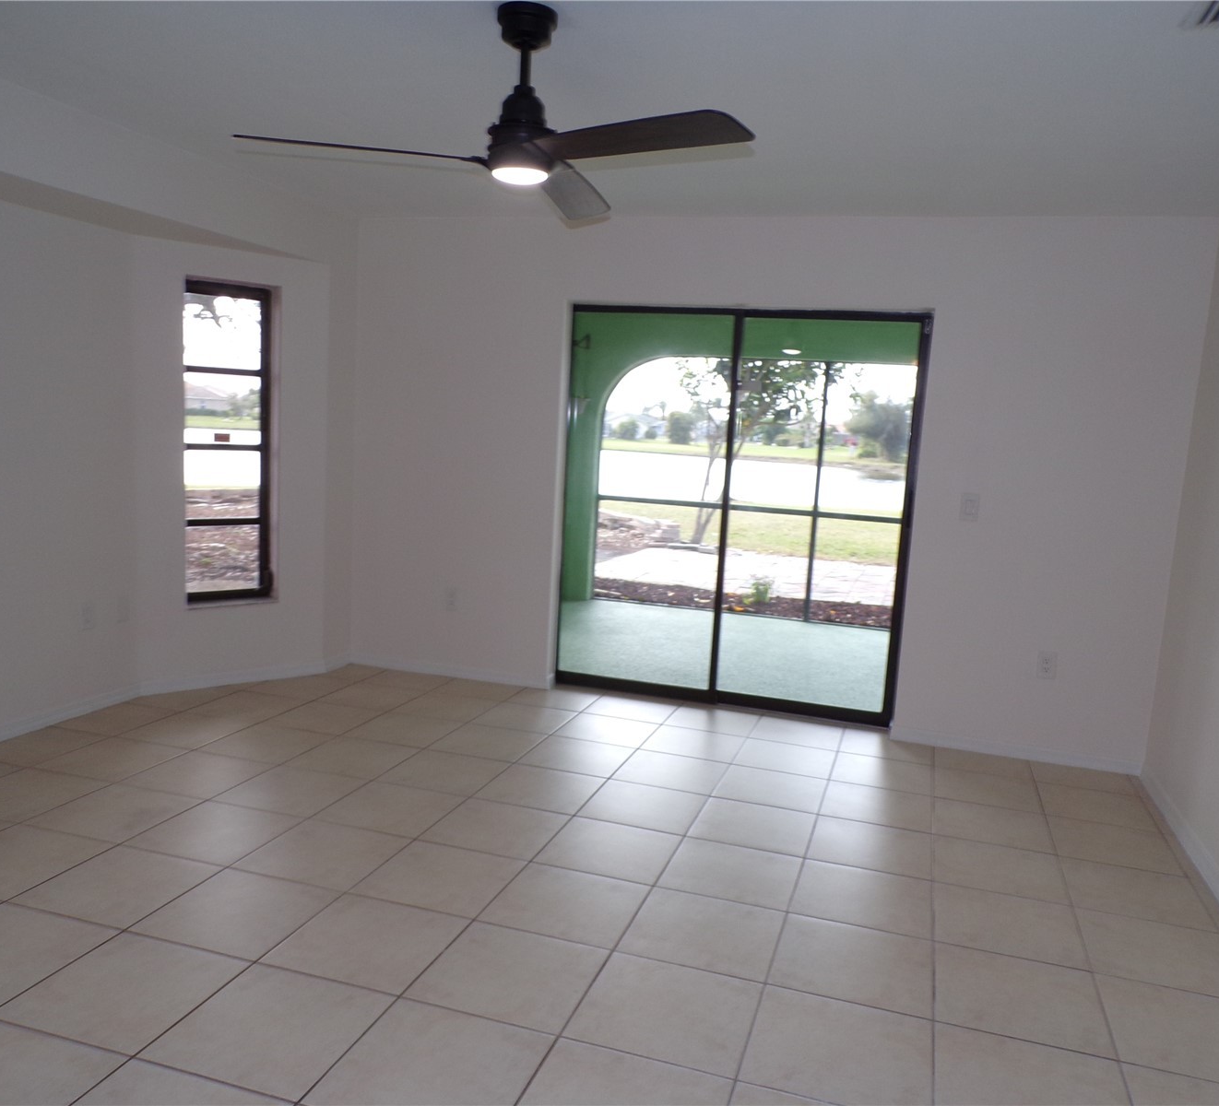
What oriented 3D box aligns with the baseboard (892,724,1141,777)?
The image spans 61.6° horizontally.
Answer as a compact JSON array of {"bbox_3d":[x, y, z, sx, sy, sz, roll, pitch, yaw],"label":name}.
[{"bbox_3d":[1.879,0.916,4.765,1.096,0.070,0.015,6,8,17],"label":"baseboard"}]

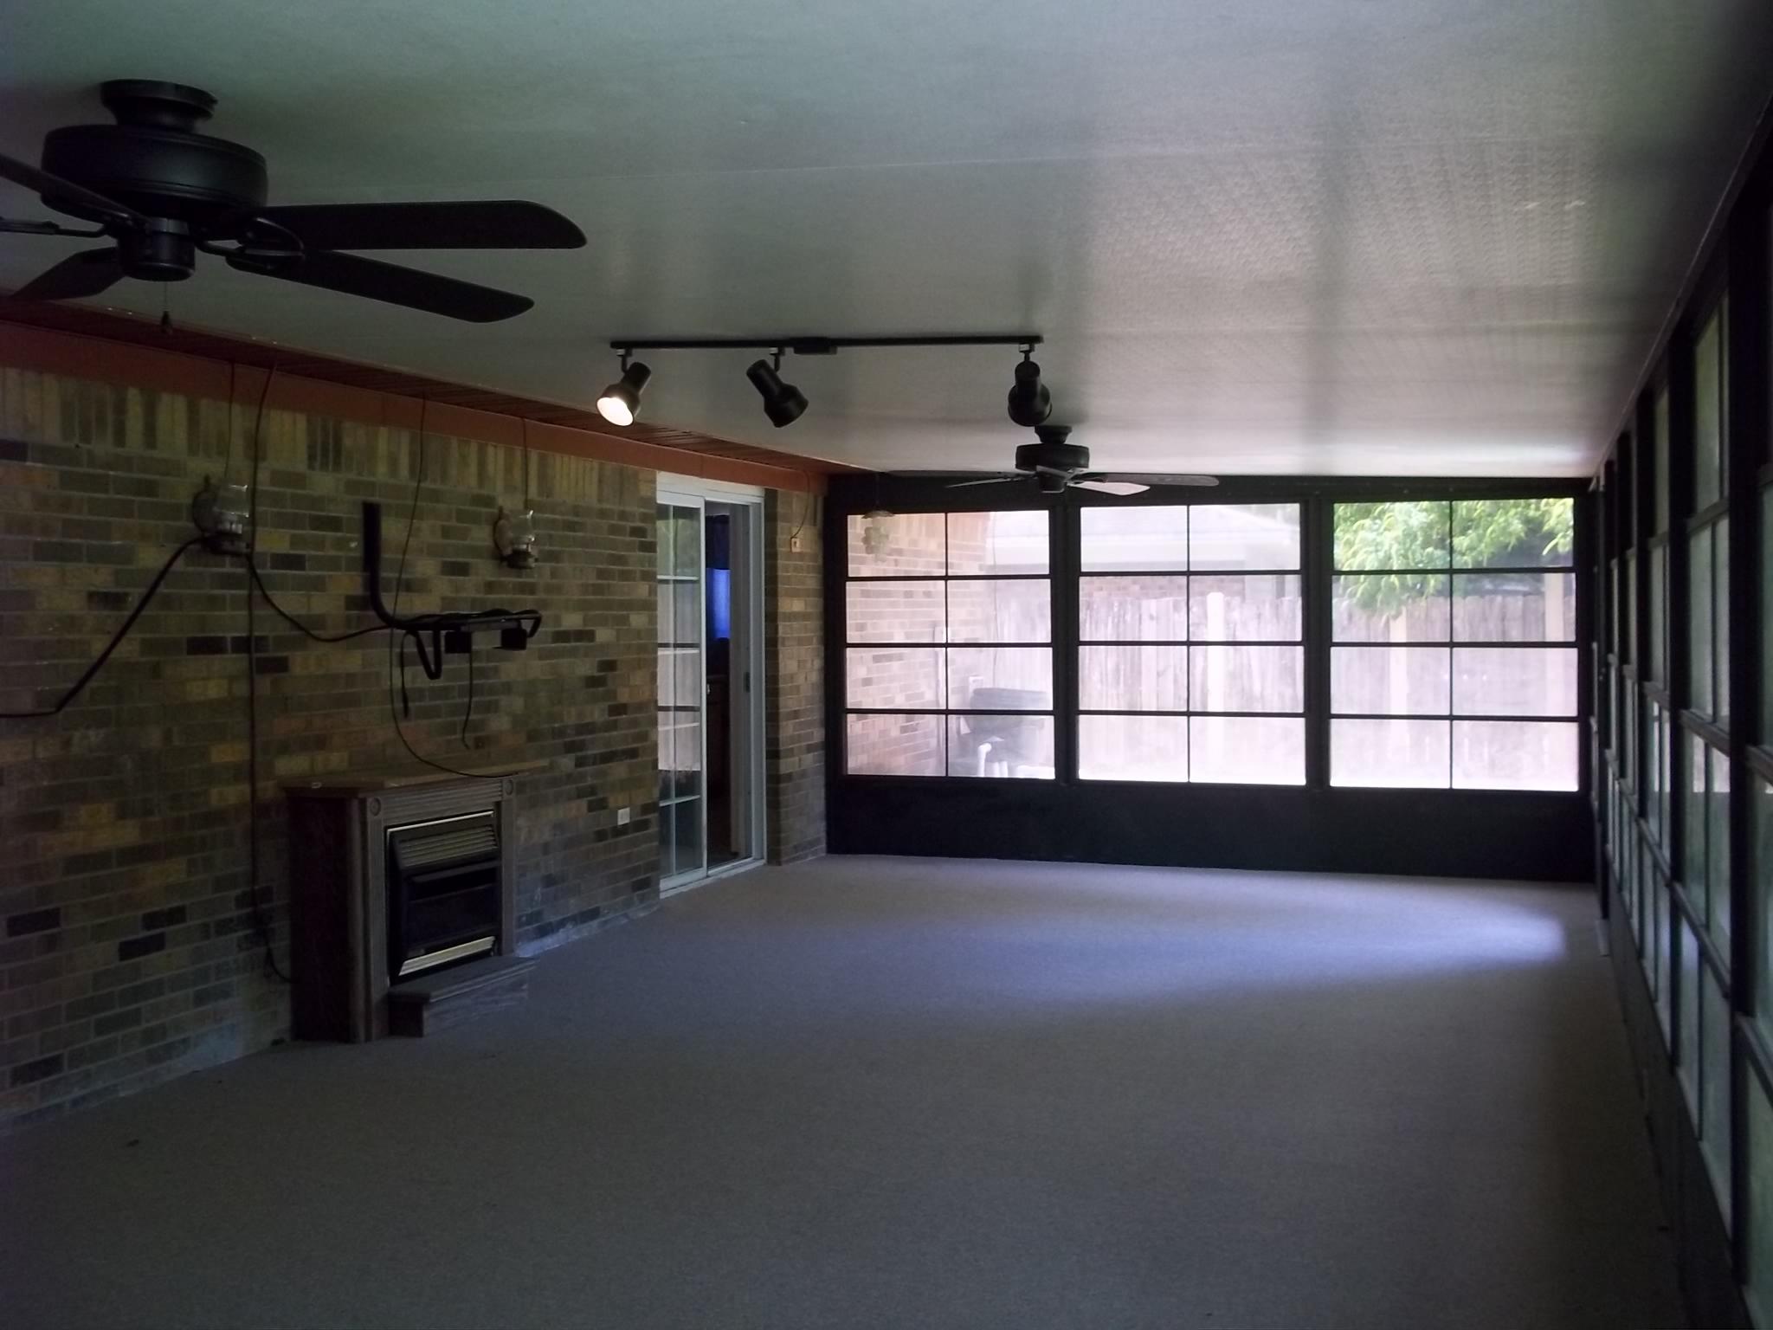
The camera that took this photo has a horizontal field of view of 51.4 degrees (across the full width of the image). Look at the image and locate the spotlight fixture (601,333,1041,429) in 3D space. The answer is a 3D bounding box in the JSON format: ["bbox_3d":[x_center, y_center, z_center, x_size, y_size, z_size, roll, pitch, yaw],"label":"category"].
[{"bbox_3d":[-0.176,-0.788,5.104,1.290,0.260,0.220,0,1,19],"label":"spotlight fixture"}]

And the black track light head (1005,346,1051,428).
[{"bbox_3d":[0.385,-0.754,4.945,0.115,0.225,0.190,0,1,10],"label":"black track light head"}]

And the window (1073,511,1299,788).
[{"bbox_3d":[1.632,-0.112,9.952,1.250,1.540,0.100,0,1,19],"label":"window"}]

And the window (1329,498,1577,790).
[{"bbox_3d":[2.913,-0.103,9.502,1.250,1.540,0.100,0,1,19],"label":"window"}]

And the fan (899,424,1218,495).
[{"bbox_3d":[0.680,-0.831,7.543,1.320,0.270,1.320,0,1,19],"label":"fan"}]

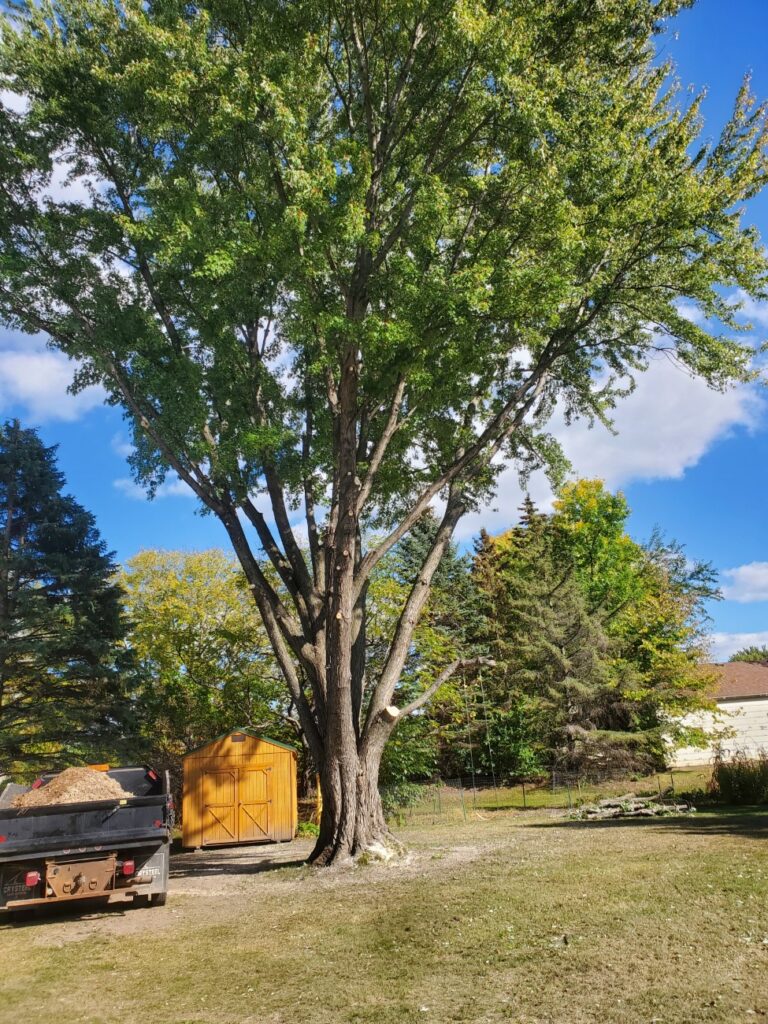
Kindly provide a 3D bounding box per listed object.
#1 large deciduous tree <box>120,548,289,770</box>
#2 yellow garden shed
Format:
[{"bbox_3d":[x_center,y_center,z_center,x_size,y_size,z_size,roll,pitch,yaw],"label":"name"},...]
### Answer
[{"bbox_3d":[-7.408,6.895,32.665,7.800,11.000,7.400,-3,-17,0],"label":"large deciduous tree"},{"bbox_3d":[-4.301,8.552,24.120,3.250,3.150,4.100,-2,-17,-4],"label":"yellow garden shed"}]

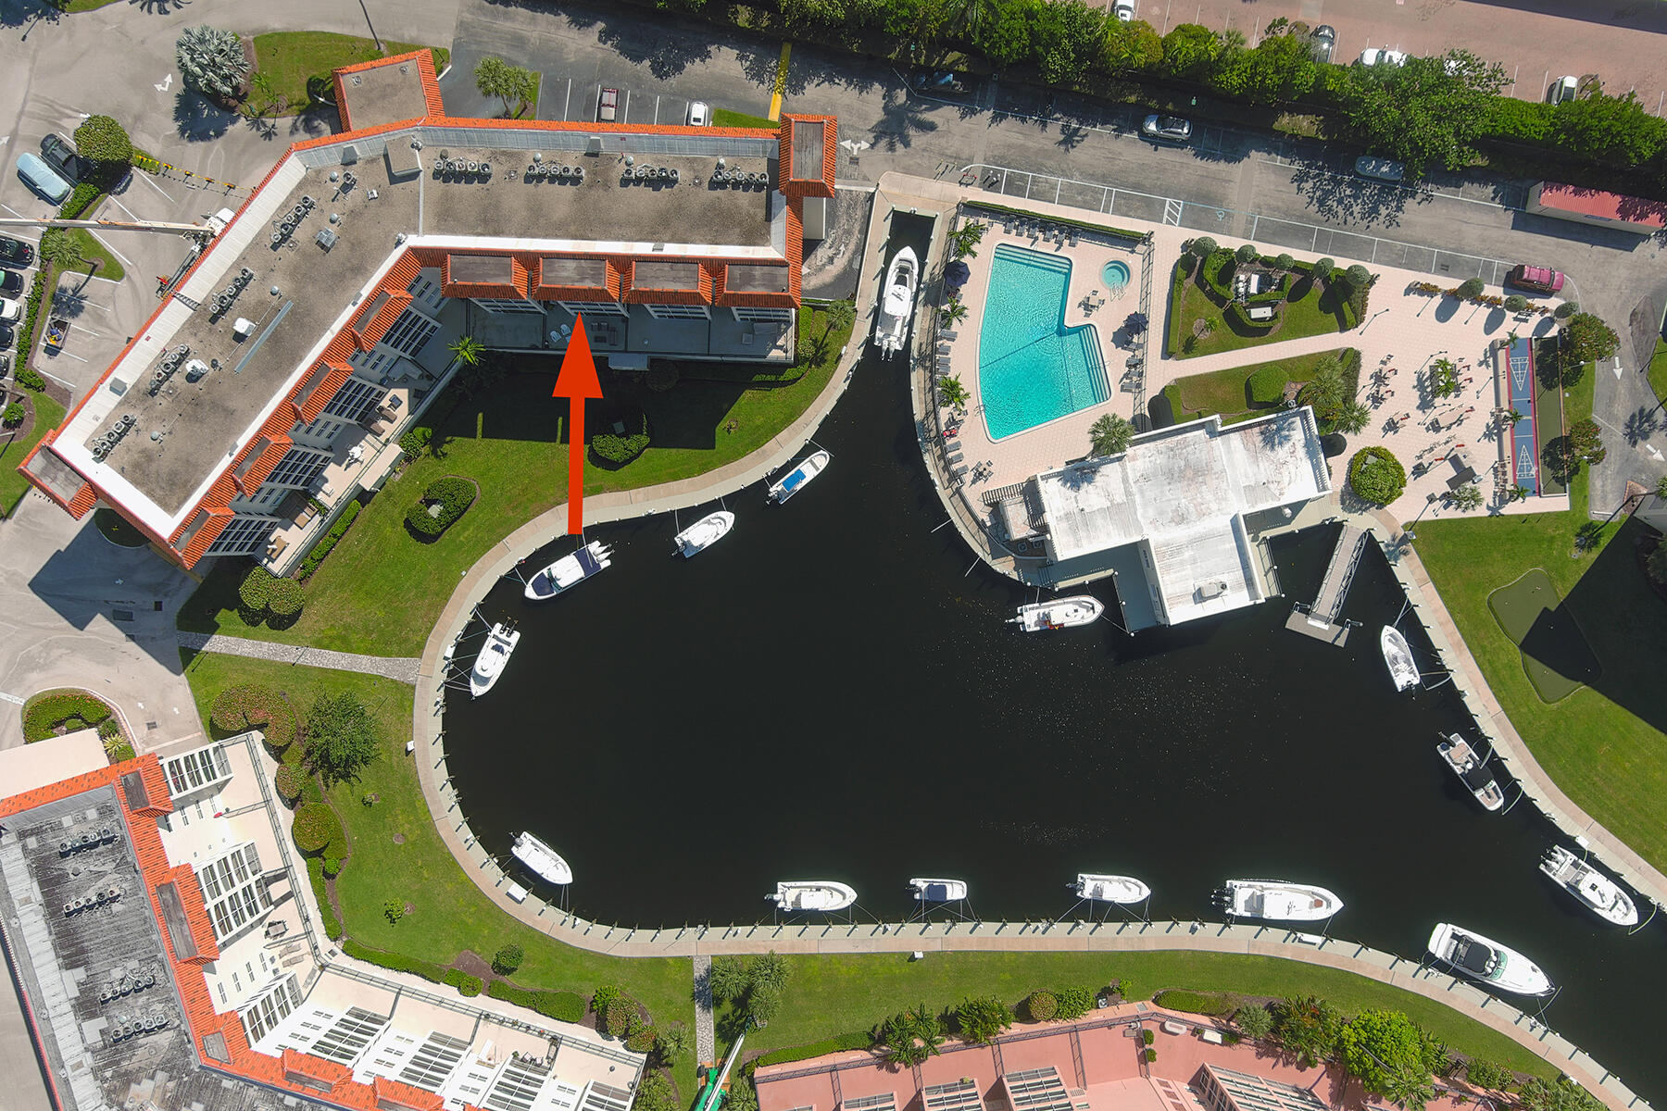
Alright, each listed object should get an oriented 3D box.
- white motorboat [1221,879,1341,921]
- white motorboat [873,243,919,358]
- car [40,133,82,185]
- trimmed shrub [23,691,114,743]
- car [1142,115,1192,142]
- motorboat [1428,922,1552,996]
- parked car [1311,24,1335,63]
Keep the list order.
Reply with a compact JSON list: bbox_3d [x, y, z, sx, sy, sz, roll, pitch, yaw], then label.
[{"bbox_3d":[43.735,33.980,131.652,12.500,3.400,3.500,4,90,-1],"label":"white motorboat"},{"bbox_3d":[6.341,-24.711,131.271,3.300,3.400,10.900,11,90,-1],"label":"white motorboat"},{"bbox_3d":[-74.276,-38.334,129.530,4.900,1.470,1.870,38,90,0],"label":"car"},{"bbox_3d":[-73.853,15.845,129.605,8.700,1.400,5.200,0,90,-1],"label":"trimmed shrub"},{"bbox_3d":[32.862,-42.034,131.832,4.800,1.700,1.900,9,90,0],"label":"car"},{"bbox_3d":[64.683,40.179,131.666,12.800,3.700,4.000,23,90,-1],"label":"motorboat"},{"bbox_3d":[48.093,-49.815,131.943,1.870,1.550,4.700,10,90,0],"label":"parked car"}]

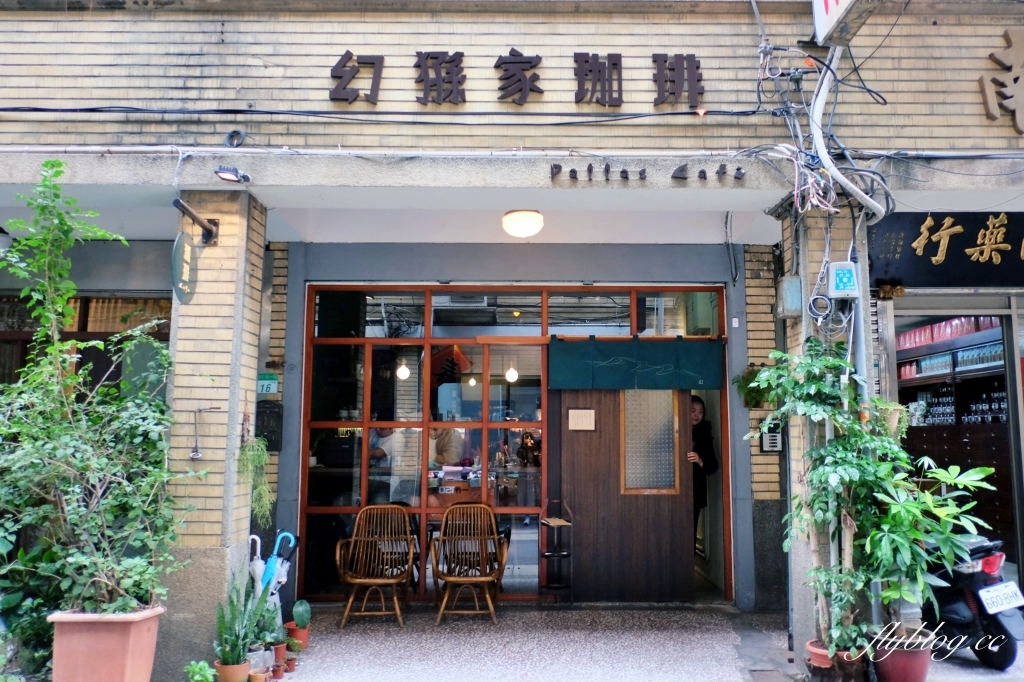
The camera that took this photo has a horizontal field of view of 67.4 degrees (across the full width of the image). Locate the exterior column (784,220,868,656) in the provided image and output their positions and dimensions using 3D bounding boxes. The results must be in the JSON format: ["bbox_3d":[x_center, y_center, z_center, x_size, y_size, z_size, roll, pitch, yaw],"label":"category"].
[{"bbox_3d":[2.050,0.514,4.943,0.415,2.915,0.360,0,-7,0],"label":"exterior column"}]

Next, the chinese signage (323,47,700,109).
[{"bbox_3d":[0.030,-1.665,4.880,2.373,0.381,0.060,0,-7,0],"label":"chinese signage"}]

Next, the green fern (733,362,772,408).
[{"bbox_3d":[1.920,0.355,6.129,0.300,0.360,0.220,0,-7,0],"label":"green fern"}]

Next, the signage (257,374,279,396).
[{"bbox_3d":[-1.970,0.345,6.194,0.175,0.160,0.020,0,-7,0],"label":"signage"}]

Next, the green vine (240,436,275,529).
[{"bbox_3d":[-1.627,0.901,4.891,0.180,0.570,0.220,0,-7,0],"label":"green vine"}]

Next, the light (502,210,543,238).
[{"bbox_3d":[0.079,-0.883,5.794,0.300,0.190,0.300,0,-7,0],"label":"light"}]

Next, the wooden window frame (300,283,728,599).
[{"bbox_3d":[0.035,0.787,6.281,3.501,2.560,0.100,0,-7,0],"label":"wooden window frame"}]

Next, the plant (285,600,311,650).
[{"bbox_3d":[-1.397,1.860,5.078,0.170,0.290,0.170,0,-7,0],"label":"plant"}]

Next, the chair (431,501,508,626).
[{"bbox_3d":[-0.321,1.701,5.920,0.580,0.810,0.560,0,-7,0],"label":"chair"}]

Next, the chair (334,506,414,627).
[{"bbox_3d":[-1.005,1.689,5.838,0.580,0.810,0.560,0,-7,0],"label":"chair"}]

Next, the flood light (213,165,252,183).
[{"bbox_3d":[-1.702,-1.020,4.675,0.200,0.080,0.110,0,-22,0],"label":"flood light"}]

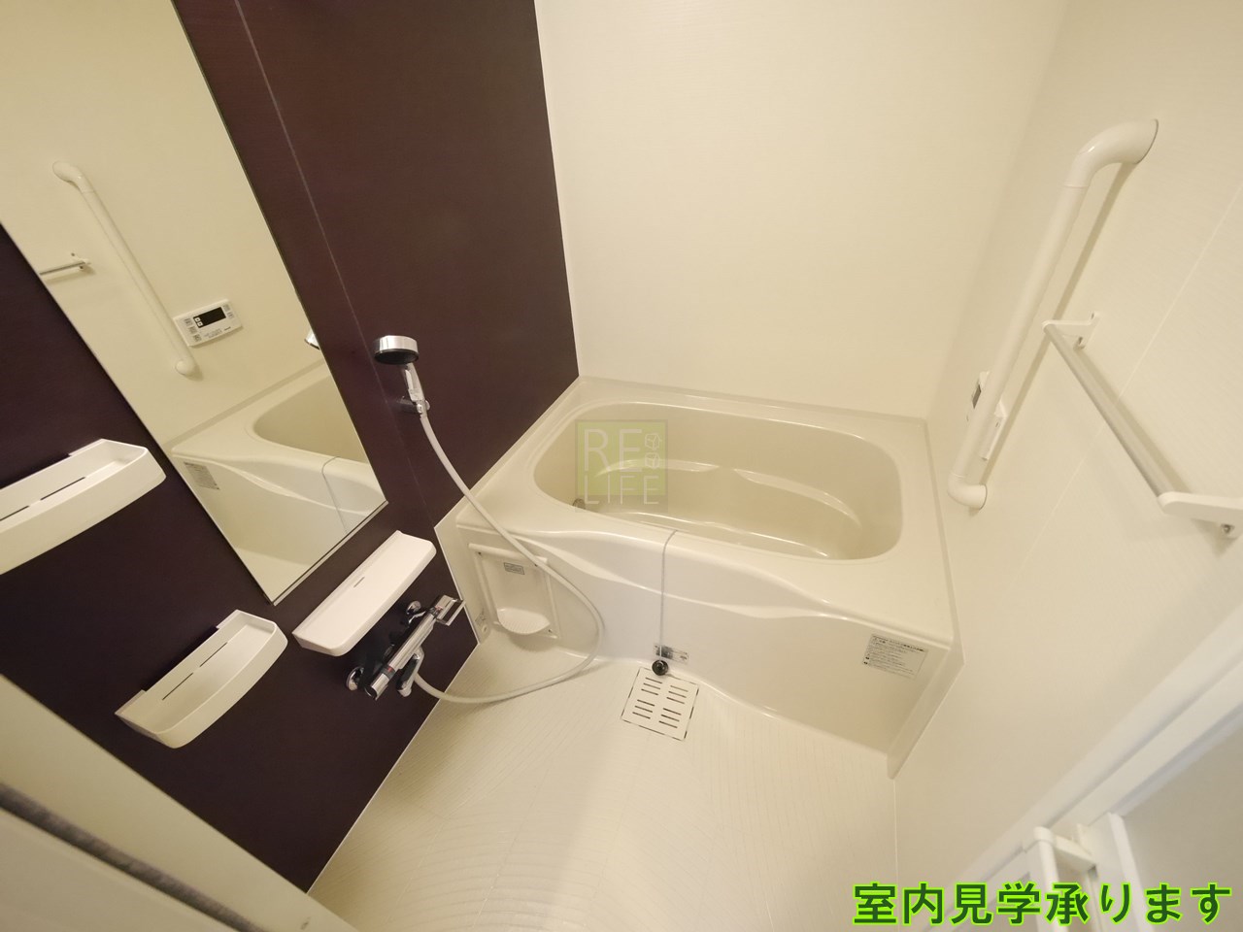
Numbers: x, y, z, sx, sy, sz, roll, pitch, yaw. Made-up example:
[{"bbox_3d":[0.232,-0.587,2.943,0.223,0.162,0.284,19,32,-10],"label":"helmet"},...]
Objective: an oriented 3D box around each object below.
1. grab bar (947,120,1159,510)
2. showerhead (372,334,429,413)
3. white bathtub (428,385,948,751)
[{"bbox_3d":[0.668,-0.187,0.843,0.073,0.648,0.051,10,39,19],"label":"grab bar"},{"bbox_3d":[-0.439,-0.179,1.039,0.081,0.223,0.068,-9,49,-6],"label":"showerhead"},{"bbox_3d":[0.239,0.201,1.559,1.156,0.506,0.847,10,38,19],"label":"white bathtub"}]

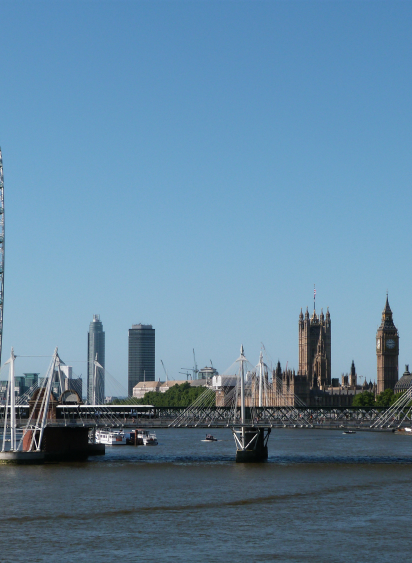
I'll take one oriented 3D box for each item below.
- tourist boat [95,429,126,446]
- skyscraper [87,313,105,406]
[{"bbox_3d":[-34.950,57.020,550.980,5.200,5.800,26.000,1,-5,-17],"label":"tourist boat"},{"bbox_3d":[-208.100,152.090,2847.010,32.000,181.000,32.000,0,-5,-4],"label":"skyscraper"}]

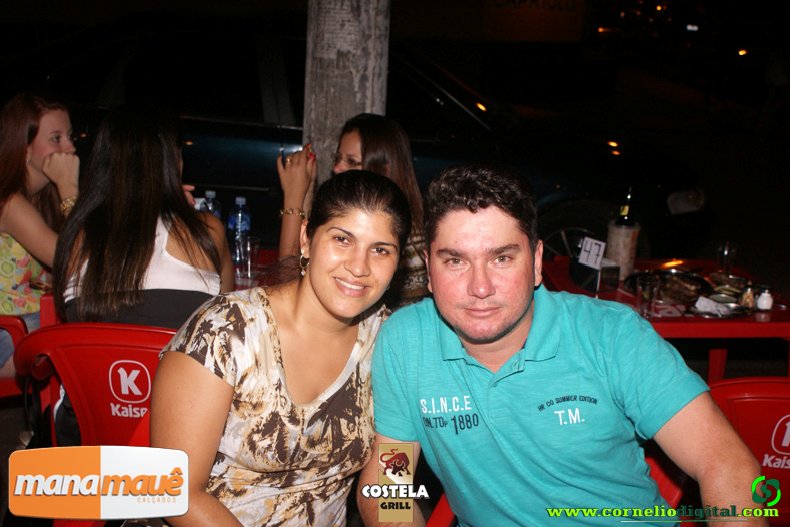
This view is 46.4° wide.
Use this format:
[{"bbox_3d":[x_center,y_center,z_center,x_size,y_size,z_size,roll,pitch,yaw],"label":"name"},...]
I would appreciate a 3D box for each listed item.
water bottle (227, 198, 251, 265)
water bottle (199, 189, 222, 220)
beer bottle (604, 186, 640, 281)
[{"bbox_3d":[-0.480,-0.099,2.821,0.067,0.206,0.067,3,15,0],"label":"water bottle"},{"bbox_3d":[-0.579,-0.125,2.895,0.067,0.206,0.067,3,15,0],"label":"water bottle"},{"bbox_3d":[0.735,-0.100,2.949,0.102,0.296,0.102,3,15,0],"label":"beer bottle"}]

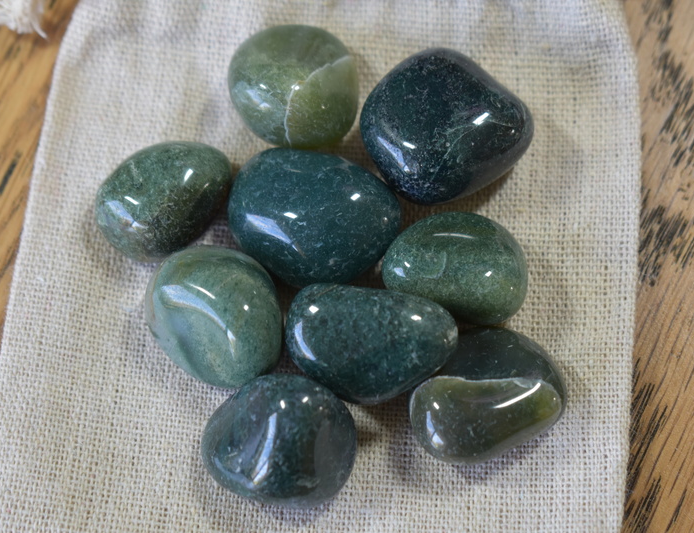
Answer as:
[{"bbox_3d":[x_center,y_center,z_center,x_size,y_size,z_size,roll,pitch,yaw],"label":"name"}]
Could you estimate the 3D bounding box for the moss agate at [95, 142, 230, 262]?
[{"bbox_3d":[-0.030,-0.011,0.305,0.024,0.015,0.018,-36,72,-13],"label":"moss agate"}]

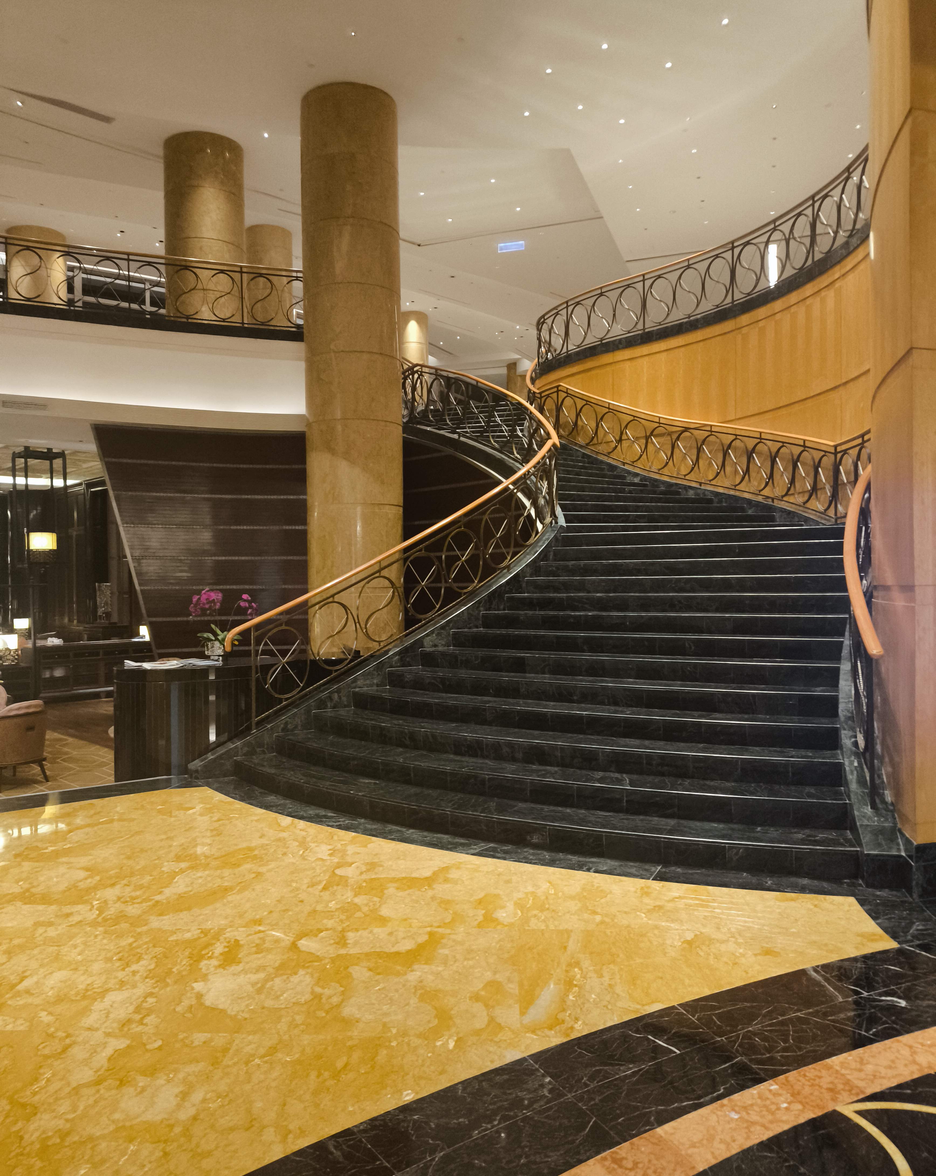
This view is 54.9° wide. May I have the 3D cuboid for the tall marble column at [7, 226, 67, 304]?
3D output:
[{"bbox_3d":[-10.600,-6.550,22.200,1.330,4.200,1.330,-1,0,0],"label":"tall marble column"}]

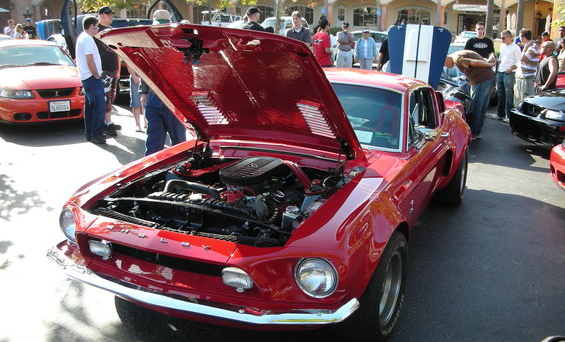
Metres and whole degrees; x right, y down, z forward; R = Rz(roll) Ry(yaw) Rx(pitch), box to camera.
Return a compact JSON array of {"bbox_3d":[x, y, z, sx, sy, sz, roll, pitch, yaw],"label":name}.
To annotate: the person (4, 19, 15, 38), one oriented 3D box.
[{"bbox_3d":[-10.097,-4.742,21.211,0.500,1.670,0.320,-3,15,-17],"label":"person"}]

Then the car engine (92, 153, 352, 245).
[{"bbox_3d":[-0.234,0.203,3.221,1.150,0.380,1.130,8,16,23],"label":"car engine"}]

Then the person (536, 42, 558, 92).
[{"bbox_3d":[4.558,-1.426,9.828,0.400,1.560,0.480,-3,15,-17],"label":"person"}]

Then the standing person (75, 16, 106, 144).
[{"bbox_3d":[-2.653,-1.242,7.896,0.380,1.730,0.500,-5,16,-22],"label":"standing person"}]

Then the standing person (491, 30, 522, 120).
[{"bbox_3d":[4.205,-1.780,10.680,0.520,1.690,0.360,13,18,37],"label":"standing person"}]

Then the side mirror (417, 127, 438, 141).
[{"bbox_3d":[0.985,-0.248,3.880,0.125,0.085,0.100,8,16,23],"label":"side mirror"}]

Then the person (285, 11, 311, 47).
[{"bbox_3d":[0.262,-1.743,9.667,0.500,1.840,0.320,5,15,14],"label":"person"}]

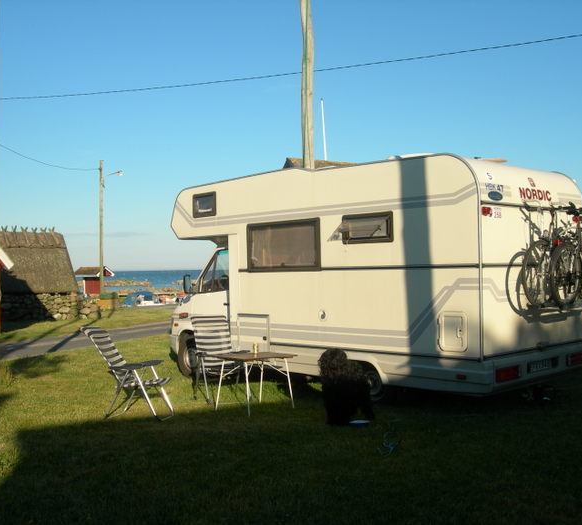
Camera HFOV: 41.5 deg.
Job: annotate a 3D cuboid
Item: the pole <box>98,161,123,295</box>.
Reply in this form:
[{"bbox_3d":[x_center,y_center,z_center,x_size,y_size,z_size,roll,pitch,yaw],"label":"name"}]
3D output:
[{"bbox_3d":[-11.089,-1.994,47.029,1.600,8.400,0.350,-1,0,0],"label":"pole"}]

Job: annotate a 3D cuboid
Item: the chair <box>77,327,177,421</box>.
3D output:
[{"bbox_3d":[-1.782,1.188,8.471,0.930,1.000,0.580,-1,0,16],"label":"chair"}]

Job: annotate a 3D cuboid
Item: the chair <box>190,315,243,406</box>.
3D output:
[{"bbox_3d":[-0.899,1.165,9.524,0.580,1.030,0.720,-1,0,-29],"label":"chair"}]

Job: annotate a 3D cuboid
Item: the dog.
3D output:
[{"bbox_3d":[0.579,1.265,8.083,0.320,0.760,0.680,-1,-1,40],"label":"dog"}]

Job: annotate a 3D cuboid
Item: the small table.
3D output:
[{"bbox_3d":[-0.425,1.352,8.742,0.740,0.630,0.620,-1,-1,-43],"label":"small table"}]

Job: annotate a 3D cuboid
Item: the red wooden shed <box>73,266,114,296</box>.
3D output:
[{"bbox_3d":[-16.090,1.574,63.008,2.500,2.450,2.500,-1,0,20],"label":"red wooden shed"}]

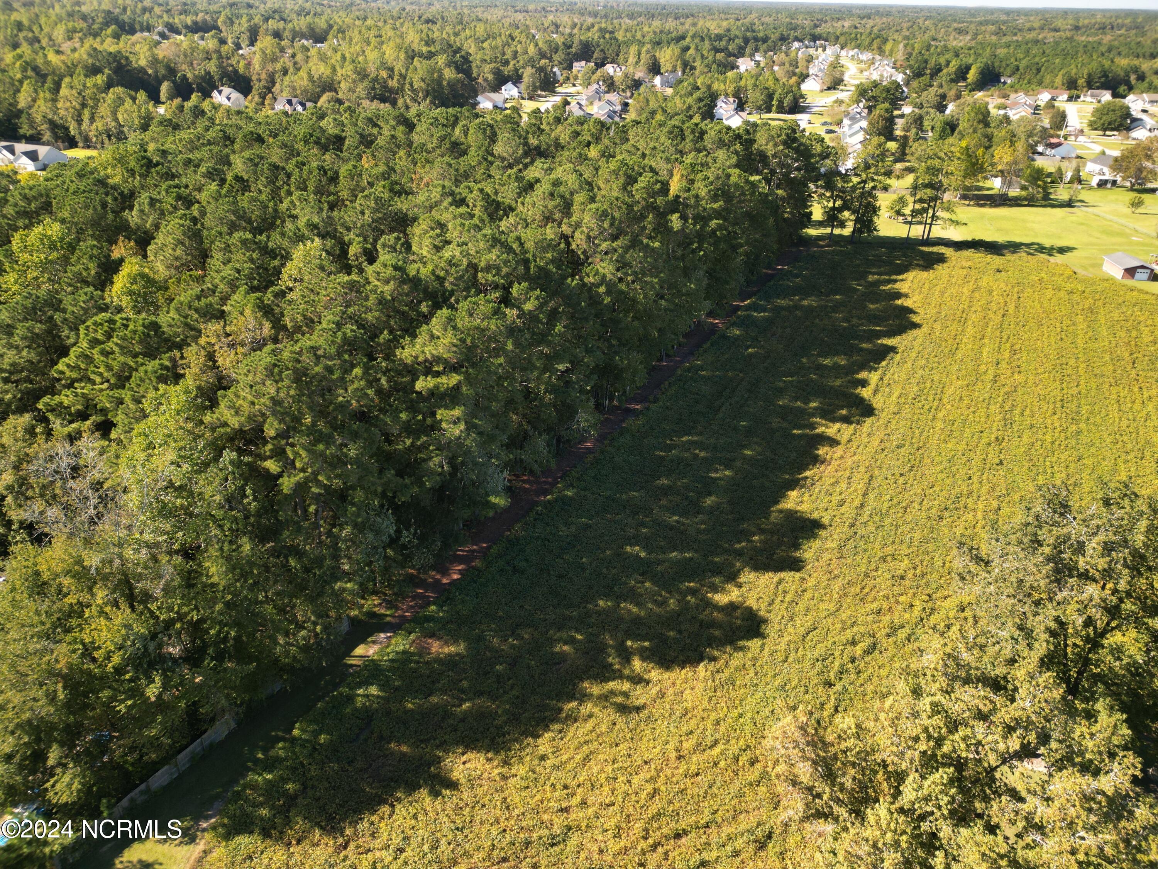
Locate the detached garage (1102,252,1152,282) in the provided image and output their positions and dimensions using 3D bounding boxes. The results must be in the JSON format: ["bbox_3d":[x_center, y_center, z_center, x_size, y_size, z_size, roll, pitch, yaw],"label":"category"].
[{"bbox_3d":[110.360,-33.795,161.320,6.077,3.443,7.798,3,29,4],"label":"detached garage"}]

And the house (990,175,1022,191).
[{"bbox_3d":[126.563,-74.983,236.769,7.089,3.849,8.102,3,29,4],"label":"house"}]

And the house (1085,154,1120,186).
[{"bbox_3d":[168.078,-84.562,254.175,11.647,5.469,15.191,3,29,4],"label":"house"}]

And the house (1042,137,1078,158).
[{"bbox_3d":[174.228,-103.849,289.968,8.406,5.165,13.166,3,29,4],"label":"house"}]

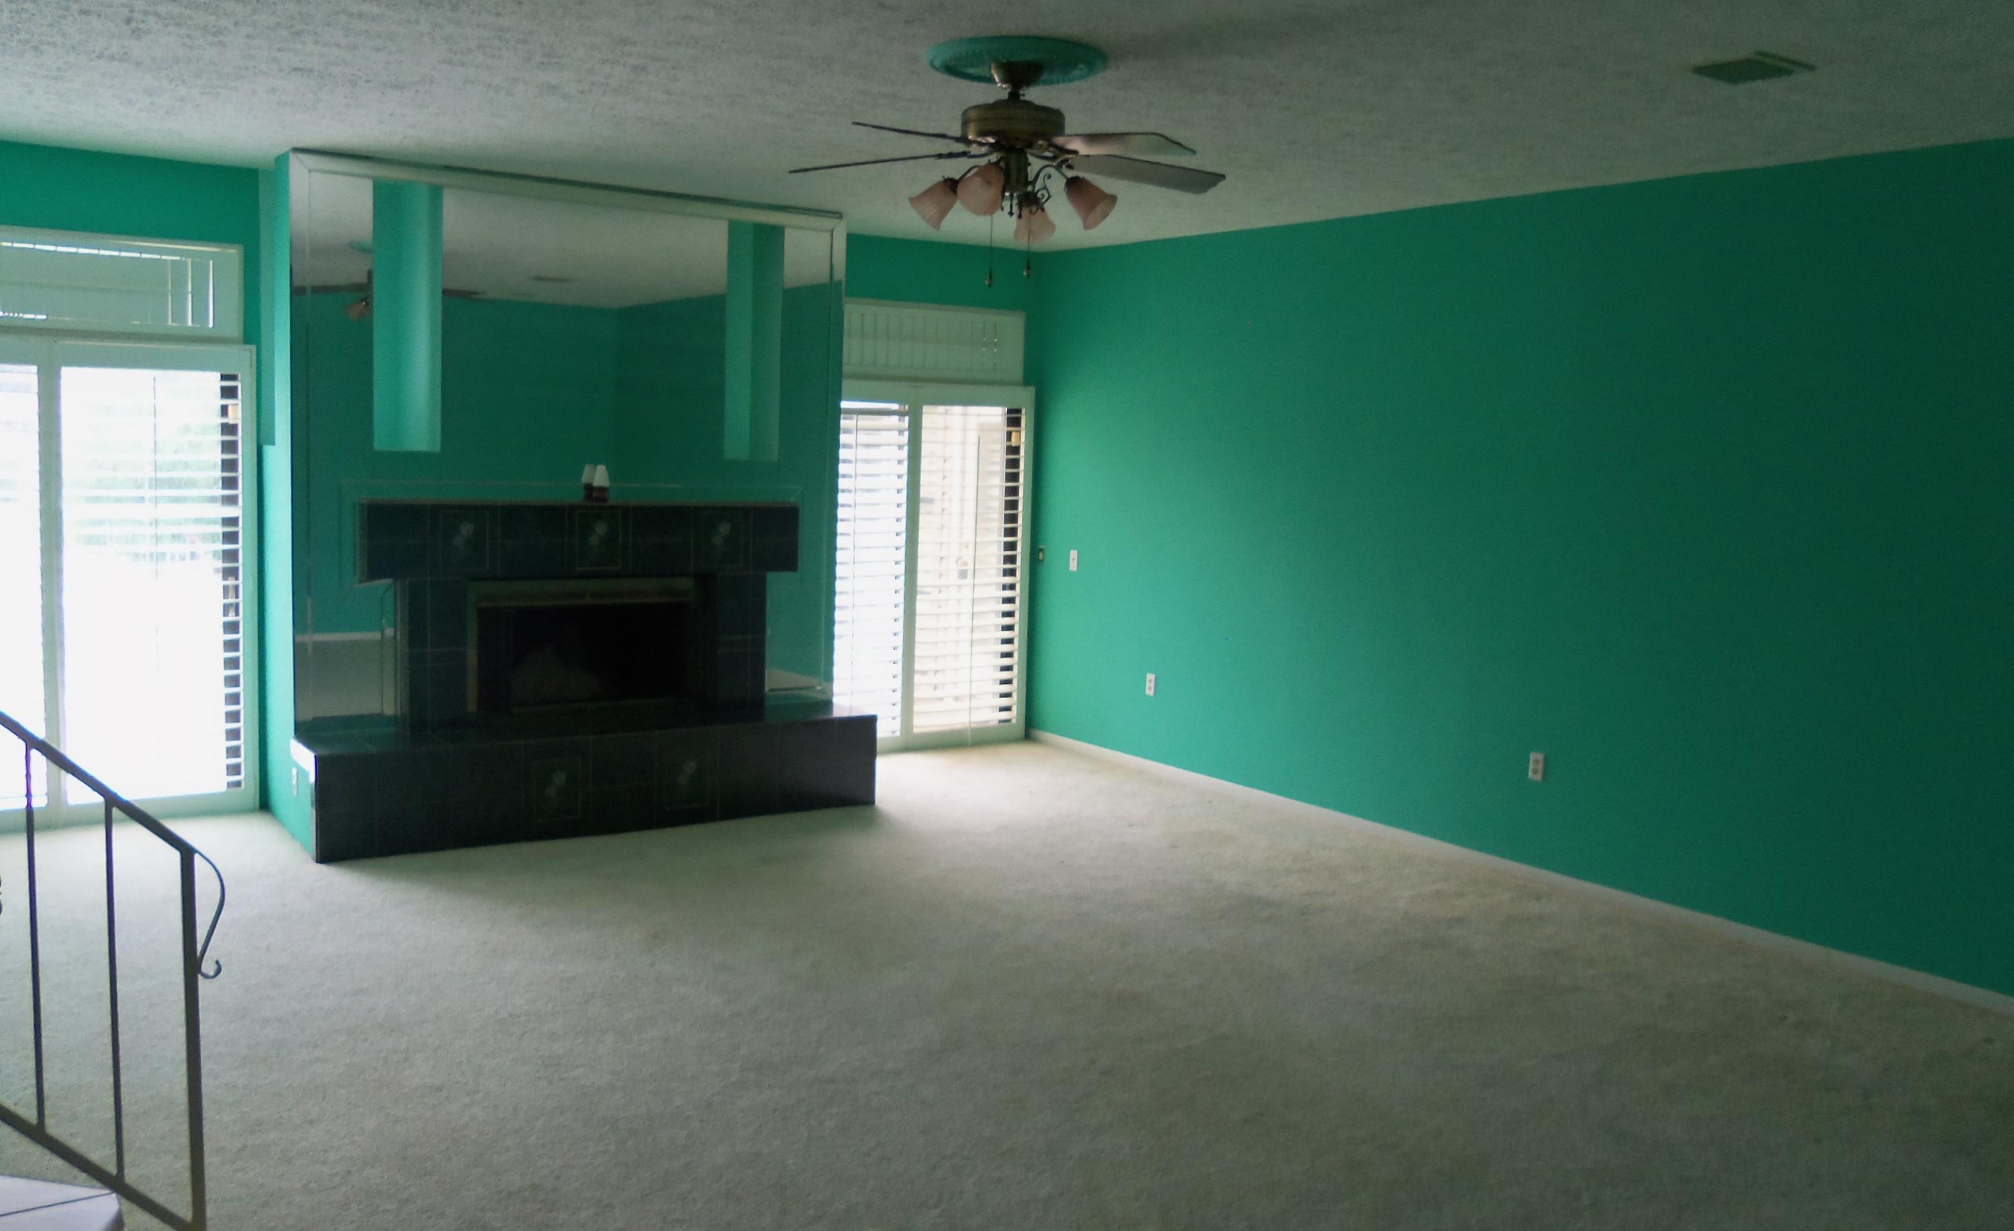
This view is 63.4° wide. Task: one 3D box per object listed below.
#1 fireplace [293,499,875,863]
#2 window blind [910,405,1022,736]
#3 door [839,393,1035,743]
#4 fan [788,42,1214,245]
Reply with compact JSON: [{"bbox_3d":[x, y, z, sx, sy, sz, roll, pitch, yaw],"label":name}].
[{"bbox_3d":[-1.767,0.214,7.165,2.480,1.390,0.500,-2,7,-34],"label":"fireplace"},{"bbox_3d":[-0.219,-0.255,9.159,0.710,1.830,0.060,-2,7,-34],"label":"window blind"},{"bbox_3d":[-0.514,-0.255,8.971,1.530,2.020,0.110,-2,7,-34],"label":"door"},{"bbox_3d":[0.011,-1.283,4.486,1.280,0.470,1.280,-2,7,-34],"label":"fan"}]

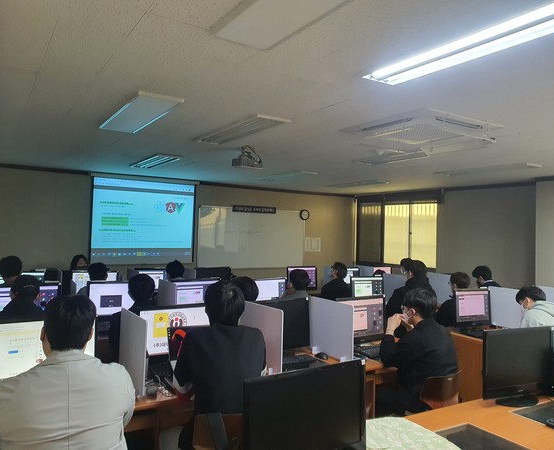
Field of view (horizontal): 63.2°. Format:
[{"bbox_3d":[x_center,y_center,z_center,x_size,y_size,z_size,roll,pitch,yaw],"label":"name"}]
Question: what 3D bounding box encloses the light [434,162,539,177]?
[{"bbox_3d":[2.737,-0.738,5.967,0.305,0.045,1.280,2,-1,-34],"label":"light"}]

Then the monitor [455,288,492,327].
[{"bbox_3d":[1.755,0.794,4.139,0.510,0.395,0.190,2,-1,-28],"label":"monitor"}]

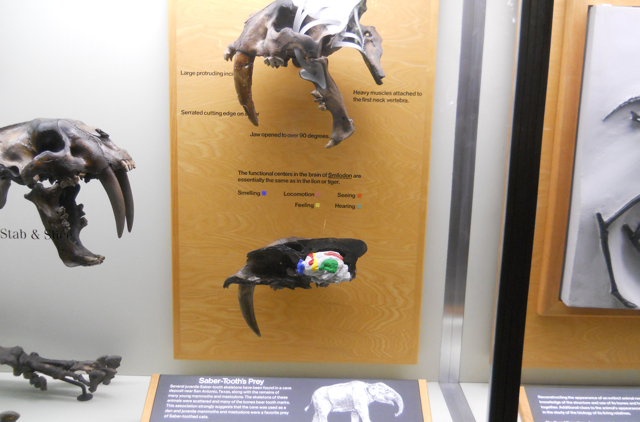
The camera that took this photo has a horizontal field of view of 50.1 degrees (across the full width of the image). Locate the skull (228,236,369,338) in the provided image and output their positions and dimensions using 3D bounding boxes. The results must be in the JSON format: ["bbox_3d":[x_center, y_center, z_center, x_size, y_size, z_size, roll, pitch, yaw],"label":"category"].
[{"bbox_3d":[-0.056,0.167,1.583,0.322,0.232,0.110,2,11,0],"label":"skull"}]

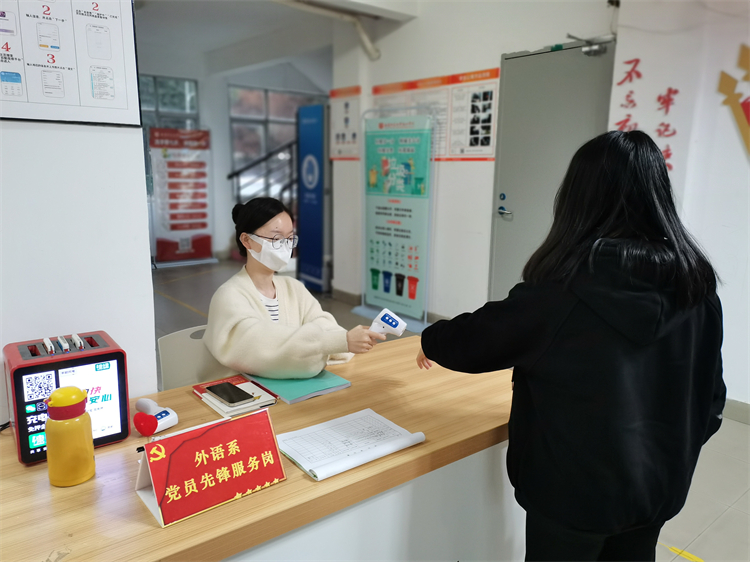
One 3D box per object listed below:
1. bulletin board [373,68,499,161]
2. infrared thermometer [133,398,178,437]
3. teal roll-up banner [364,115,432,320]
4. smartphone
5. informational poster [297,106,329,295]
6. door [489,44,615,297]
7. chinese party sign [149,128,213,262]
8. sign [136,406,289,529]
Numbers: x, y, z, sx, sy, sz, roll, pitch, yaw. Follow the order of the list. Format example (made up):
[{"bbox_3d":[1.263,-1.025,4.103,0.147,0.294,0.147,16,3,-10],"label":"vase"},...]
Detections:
[{"bbox_3d":[0.449,-1.384,4.855,0.010,0.695,1.479,-8,14,-40],"label":"bulletin board"},{"bbox_3d":[-0.586,0.342,1.443,0.160,0.044,0.122,6,12,26],"label":"infrared thermometer"},{"bbox_3d":[0.179,-0.565,5.200,0.050,1.865,0.836,-8,14,-40],"label":"teal roll-up banner"},{"bbox_3d":[-0.398,0.310,1.544,0.072,0.009,0.149,-9,14,-42],"label":"smartphone"},{"bbox_3d":[-0.745,-0.954,6.617,0.050,2.114,0.562,-7,13,-35],"label":"informational poster"},{"bbox_3d":[1.216,-0.502,4.094,0.080,2.223,0.888,-8,14,-40],"label":"door"},{"bbox_3d":[-2.814,-1.230,8.276,0.869,1.937,0.050,-8,14,-38],"label":"chinese party sign"},{"bbox_3d":[-0.334,0.357,1.150,0.260,0.132,0.153,-8,14,-40],"label":"sign"}]

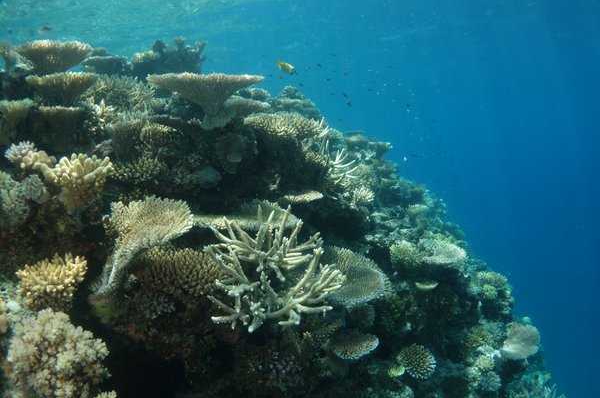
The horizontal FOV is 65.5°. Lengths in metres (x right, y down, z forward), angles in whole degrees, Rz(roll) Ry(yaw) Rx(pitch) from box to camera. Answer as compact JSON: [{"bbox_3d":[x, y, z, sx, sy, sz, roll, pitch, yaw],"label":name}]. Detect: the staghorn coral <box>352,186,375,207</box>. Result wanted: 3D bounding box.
[{"bbox_3d":[0.367,-0.014,2.700,0.123,0.123,0.120,0,5,0],"label":"staghorn coral"}]

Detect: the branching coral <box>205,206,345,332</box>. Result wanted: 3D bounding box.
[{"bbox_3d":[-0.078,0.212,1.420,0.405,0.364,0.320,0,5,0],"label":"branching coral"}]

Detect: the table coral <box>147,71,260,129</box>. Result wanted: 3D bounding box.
[{"bbox_3d":[-0.440,-0.454,2.150,0.508,0.254,0.480,0,5,0],"label":"table coral"}]

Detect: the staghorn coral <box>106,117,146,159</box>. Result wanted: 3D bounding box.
[{"bbox_3d":[-0.767,-0.270,2.050,0.162,0.188,0.160,0,5,0],"label":"staghorn coral"}]

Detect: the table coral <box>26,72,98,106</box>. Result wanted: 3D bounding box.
[{"bbox_3d":[-1.196,-0.537,2.350,0.344,0.203,0.340,0,5,0],"label":"table coral"}]

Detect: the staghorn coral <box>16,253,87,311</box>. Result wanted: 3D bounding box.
[{"bbox_3d":[-0.719,0.242,1.350,0.192,0.159,0.180,0,5,0],"label":"staghorn coral"}]

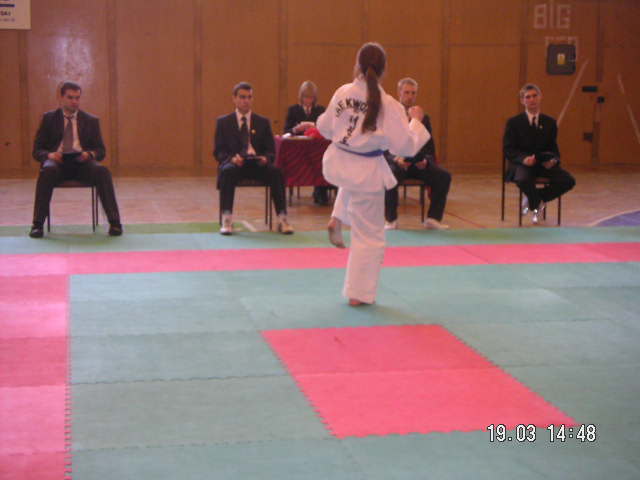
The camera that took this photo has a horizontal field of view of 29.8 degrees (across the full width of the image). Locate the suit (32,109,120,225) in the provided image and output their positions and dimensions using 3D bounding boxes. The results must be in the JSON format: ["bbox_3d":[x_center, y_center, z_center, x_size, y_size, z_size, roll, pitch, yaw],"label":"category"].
[{"bbox_3d":[-2.124,-0.646,10.418,0.750,1.000,0.630,-1,8,-12],"label":"suit"}]

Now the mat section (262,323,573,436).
[{"bbox_3d":[0.379,0.650,5.797,1.040,0.030,1.950,-1,8,-12],"label":"mat section"}]

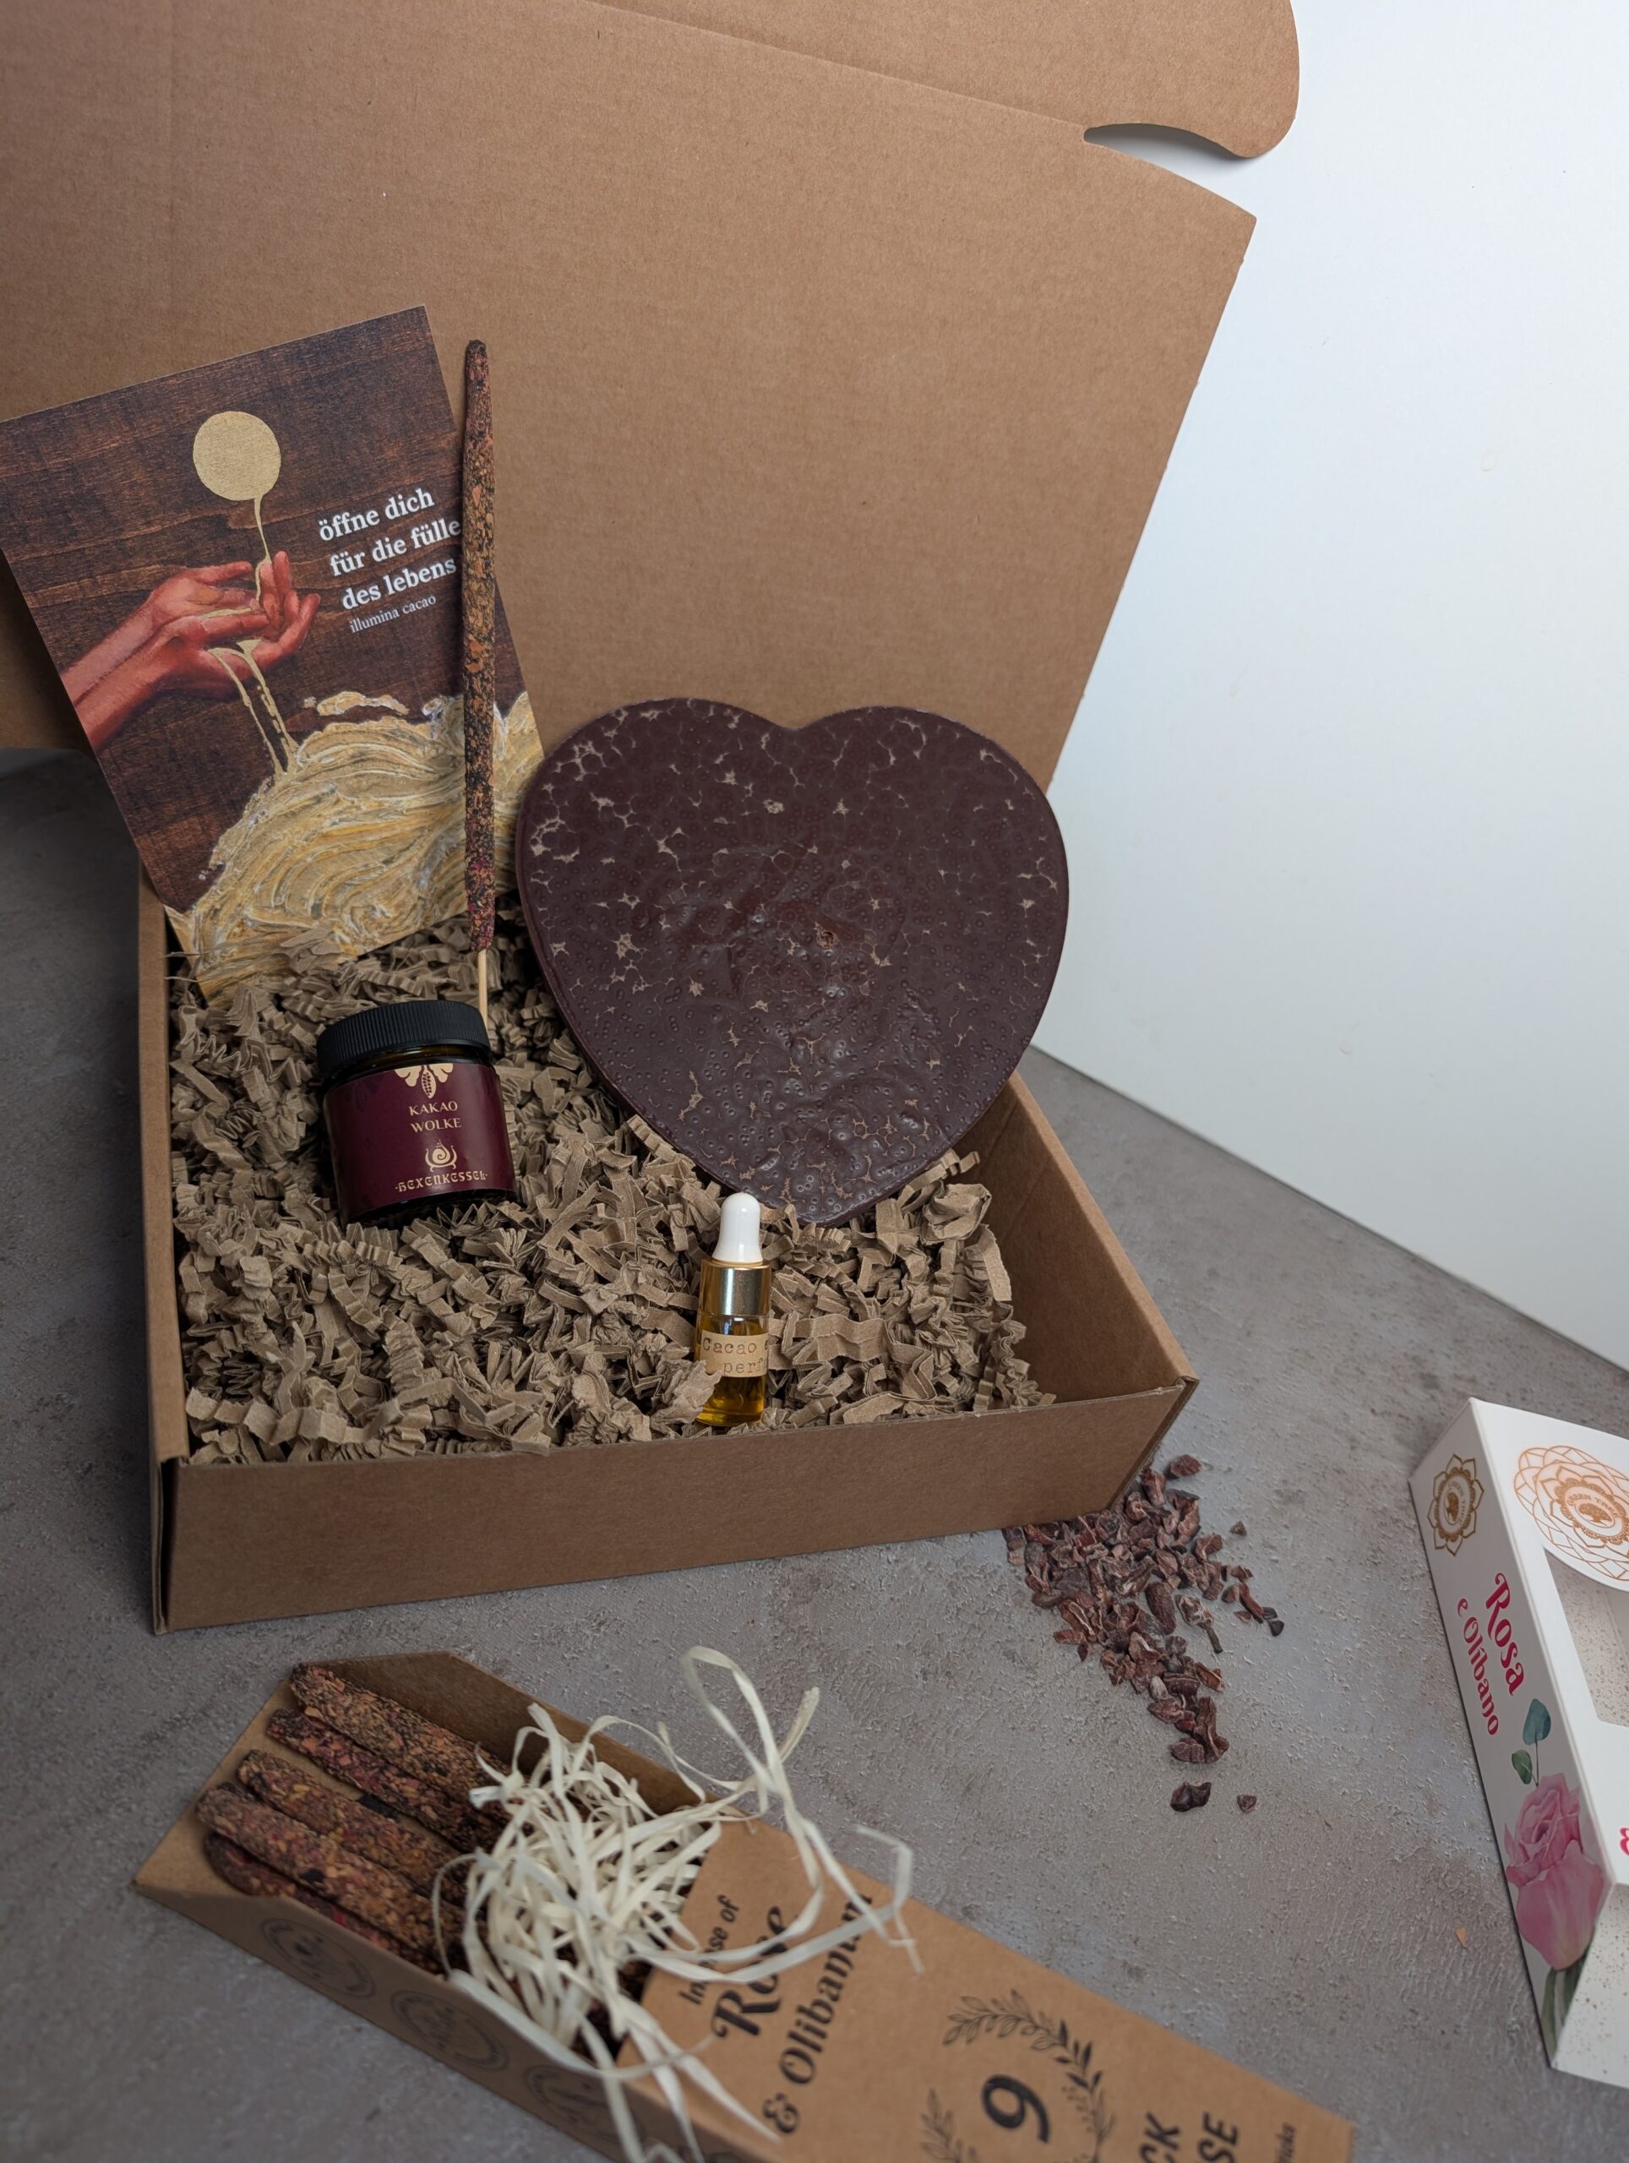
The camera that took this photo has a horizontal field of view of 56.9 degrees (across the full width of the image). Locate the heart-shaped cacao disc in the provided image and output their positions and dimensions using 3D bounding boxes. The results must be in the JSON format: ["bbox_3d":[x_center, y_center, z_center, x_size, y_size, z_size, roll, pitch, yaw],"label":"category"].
[{"bbox_3d":[-0.003,-0.032,0.398,0.149,0.016,0.140,-1,79,-14],"label":"heart-shaped cacao disc"}]

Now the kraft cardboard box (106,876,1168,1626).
[{"bbox_3d":[-0.050,0.017,0.385,0.222,0.053,0.208,1,41,-26],"label":"kraft cardboard box"}]

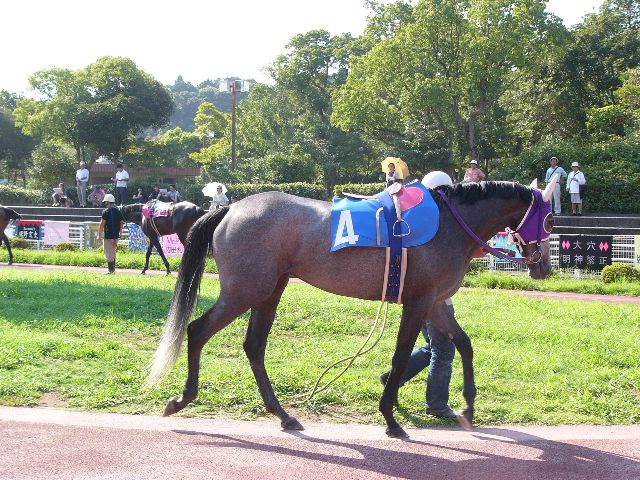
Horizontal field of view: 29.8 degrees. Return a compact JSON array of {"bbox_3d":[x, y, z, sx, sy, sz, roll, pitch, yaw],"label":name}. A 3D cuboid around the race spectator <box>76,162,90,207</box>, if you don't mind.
[{"bbox_3d":[-8.855,-2.089,45.000,0.520,1.720,0.380,1,2,23],"label":"race spectator"}]

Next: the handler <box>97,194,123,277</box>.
[{"bbox_3d":[-4.501,-0.128,25.700,0.420,1.720,0.520,2,2,41],"label":"handler"}]

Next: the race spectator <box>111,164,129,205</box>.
[{"bbox_3d":[-7.441,-2.030,44.600,0.550,1.660,0.420,1,2,25],"label":"race spectator"}]

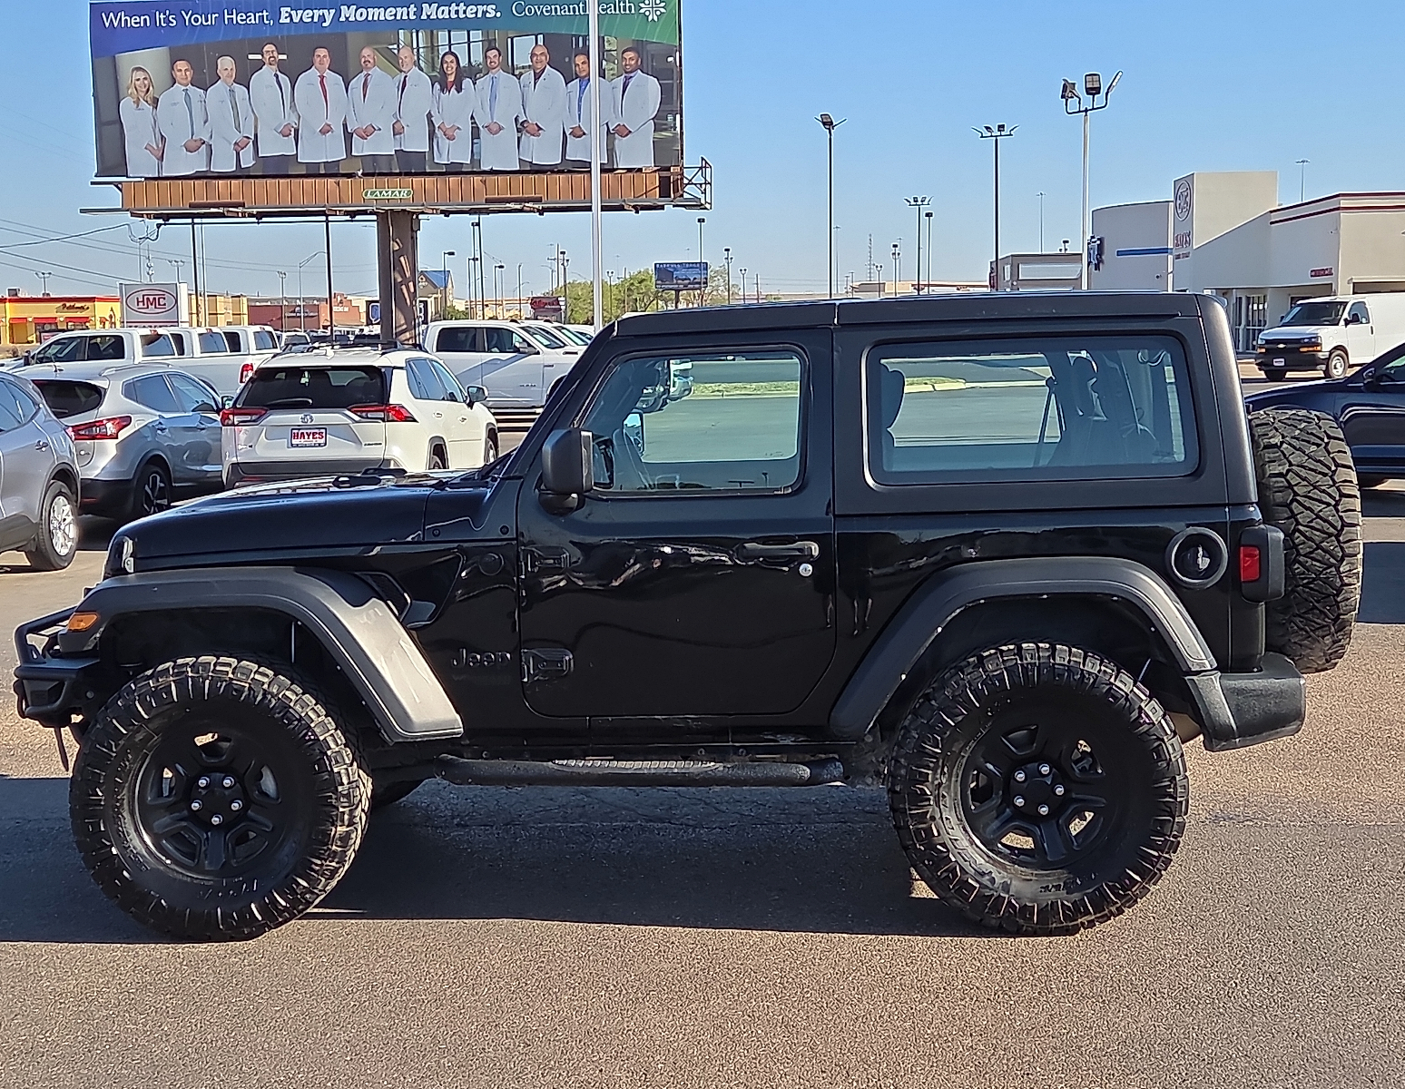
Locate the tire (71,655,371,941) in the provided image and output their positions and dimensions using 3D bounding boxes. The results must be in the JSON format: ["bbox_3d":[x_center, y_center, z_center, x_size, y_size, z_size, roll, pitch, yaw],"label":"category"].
[{"bbox_3d":[-1.459,0.765,6.001,0.859,0.854,0.305,-1,6,2],"label":"tire"}]

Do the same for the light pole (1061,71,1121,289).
[{"bbox_3d":[9.235,-7.539,47.453,1.400,7.620,0.900,-1,6,0],"label":"light pole"}]

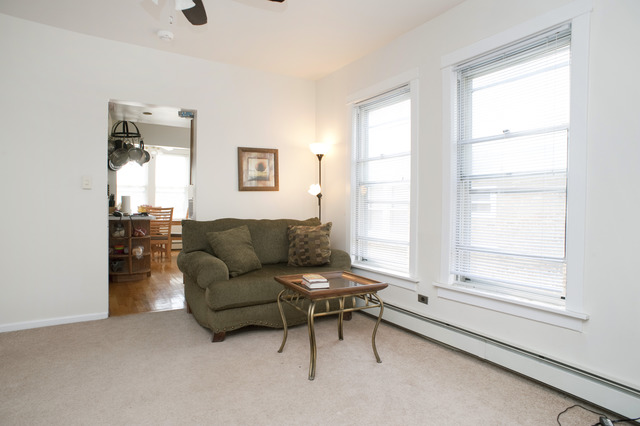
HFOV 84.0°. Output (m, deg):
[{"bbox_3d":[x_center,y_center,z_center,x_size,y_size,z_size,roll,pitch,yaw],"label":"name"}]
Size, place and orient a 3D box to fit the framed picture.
[{"bbox_3d":[-0.694,-0.492,4.032,0.484,0.489,0.027,-1,2,-29],"label":"framed picture"}]

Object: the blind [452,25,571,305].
[{"bbox_3d":[1.258,-0.285,2.436,0.100,1.644,0.812,-1,2,-32],"label":"blind"}]

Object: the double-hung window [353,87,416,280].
[{"bbox_3d":[0.597,-0.323,3.464,0.045,1.644,0.802,-1,2,-32],"label":"double-hung window"}]

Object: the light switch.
[{"bbox_3d":[-2.128,-0.281,3.252,0.071,0.115,0.012,-1,2,-29],"label":"light switch"}]

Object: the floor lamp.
[{"bbox_3d":[-0.008,0.078,4.138,0.260,1.790,0.250,0,2,-18],"label":"floor lamp"}]

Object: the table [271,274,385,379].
[{"bbox_3d":[0.062,0.748,2.503,0.575,0.540,0.575,-1,2,-27],"label":"table"}]

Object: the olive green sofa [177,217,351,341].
[{"bbox_3d":[-0.482,0.527,3.437,1.610,0.930,0.940,-1,2,-27],"label":"olive green sofa"}]

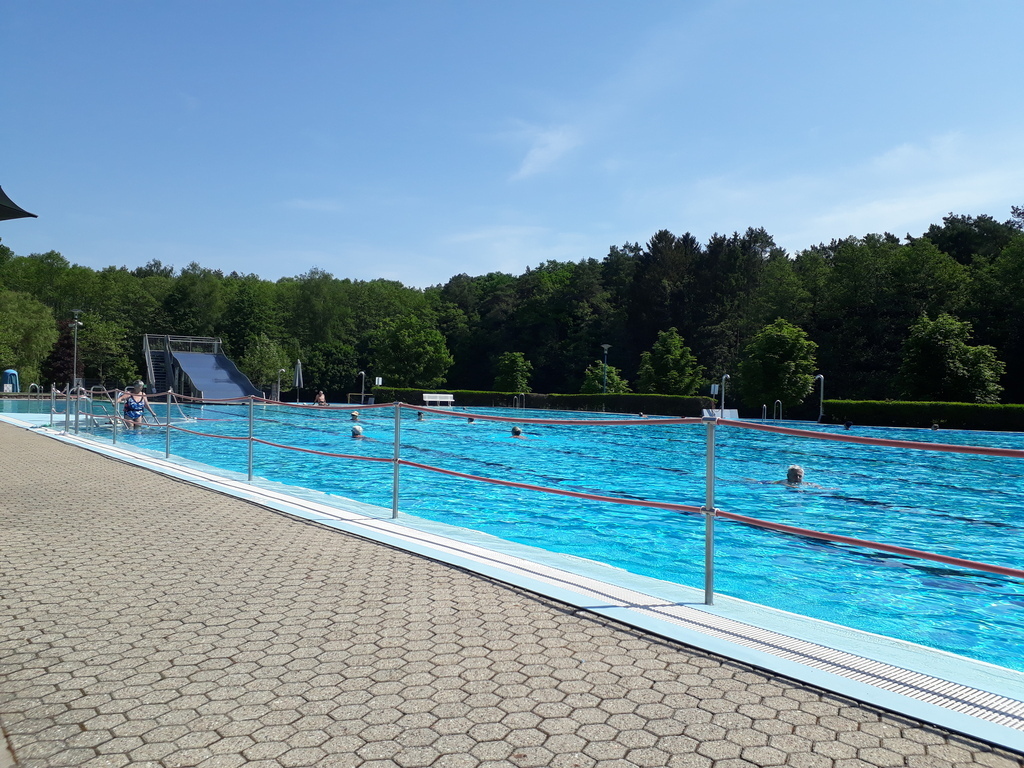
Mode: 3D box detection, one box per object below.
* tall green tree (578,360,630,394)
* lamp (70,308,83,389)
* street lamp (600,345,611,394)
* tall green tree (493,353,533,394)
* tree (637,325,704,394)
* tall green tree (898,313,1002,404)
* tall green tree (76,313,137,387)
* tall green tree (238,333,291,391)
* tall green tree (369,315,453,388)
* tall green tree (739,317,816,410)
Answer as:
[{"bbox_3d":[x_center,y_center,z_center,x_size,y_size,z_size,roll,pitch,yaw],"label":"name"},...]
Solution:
[{"bbox_3d":[6.684,0.124,58.082,3.632,3.669,3.632,1,-1,7],"label":"tall green tree"},{"bbox_3d":[-27.872,-2.112,50.967,0.650,5.164,0.650,2,-1,-29],"label":"lamp"},{"bbox_3d":[6.293,-0.392,54.202,0.650,4.582,0.650,1,-1,7],"label":"street lamp"},{"bbox_3d":[-0.014,-0.362,66.548,3.201,4.530,3.201,1,-1,0],"label":"tall green tree"},{"bbox_3d":[10.442,-0.925,53.275,4.486,5.828,4.486,1,-1,11],"label":"tree"},{"bbox_3d":[21.536,-0.718,39.226,5.002,5.596,5.002,1,-1,29],"label":"tall green tree"},{"bbox_3d":[-30.891,-2.444,60.961,4.399,6.036,4.399,2,-1,-27],"label":"tall green tree"},{"bbox_3d":[-18.034,-1.245,57.968,3.625,4.992,3.625,2,-1,-17],"label":"tall green tree"},{"bbox_3d":[-8.863,-2.145,68.950,6.967,7.722,6.967,1,-1,-7],"label":"tall green tree"},{"bbox_3d":[15.514,-0.908,46.849,4.621,5.877,4.621,1,-1,18],"label":"tall green tree"}]

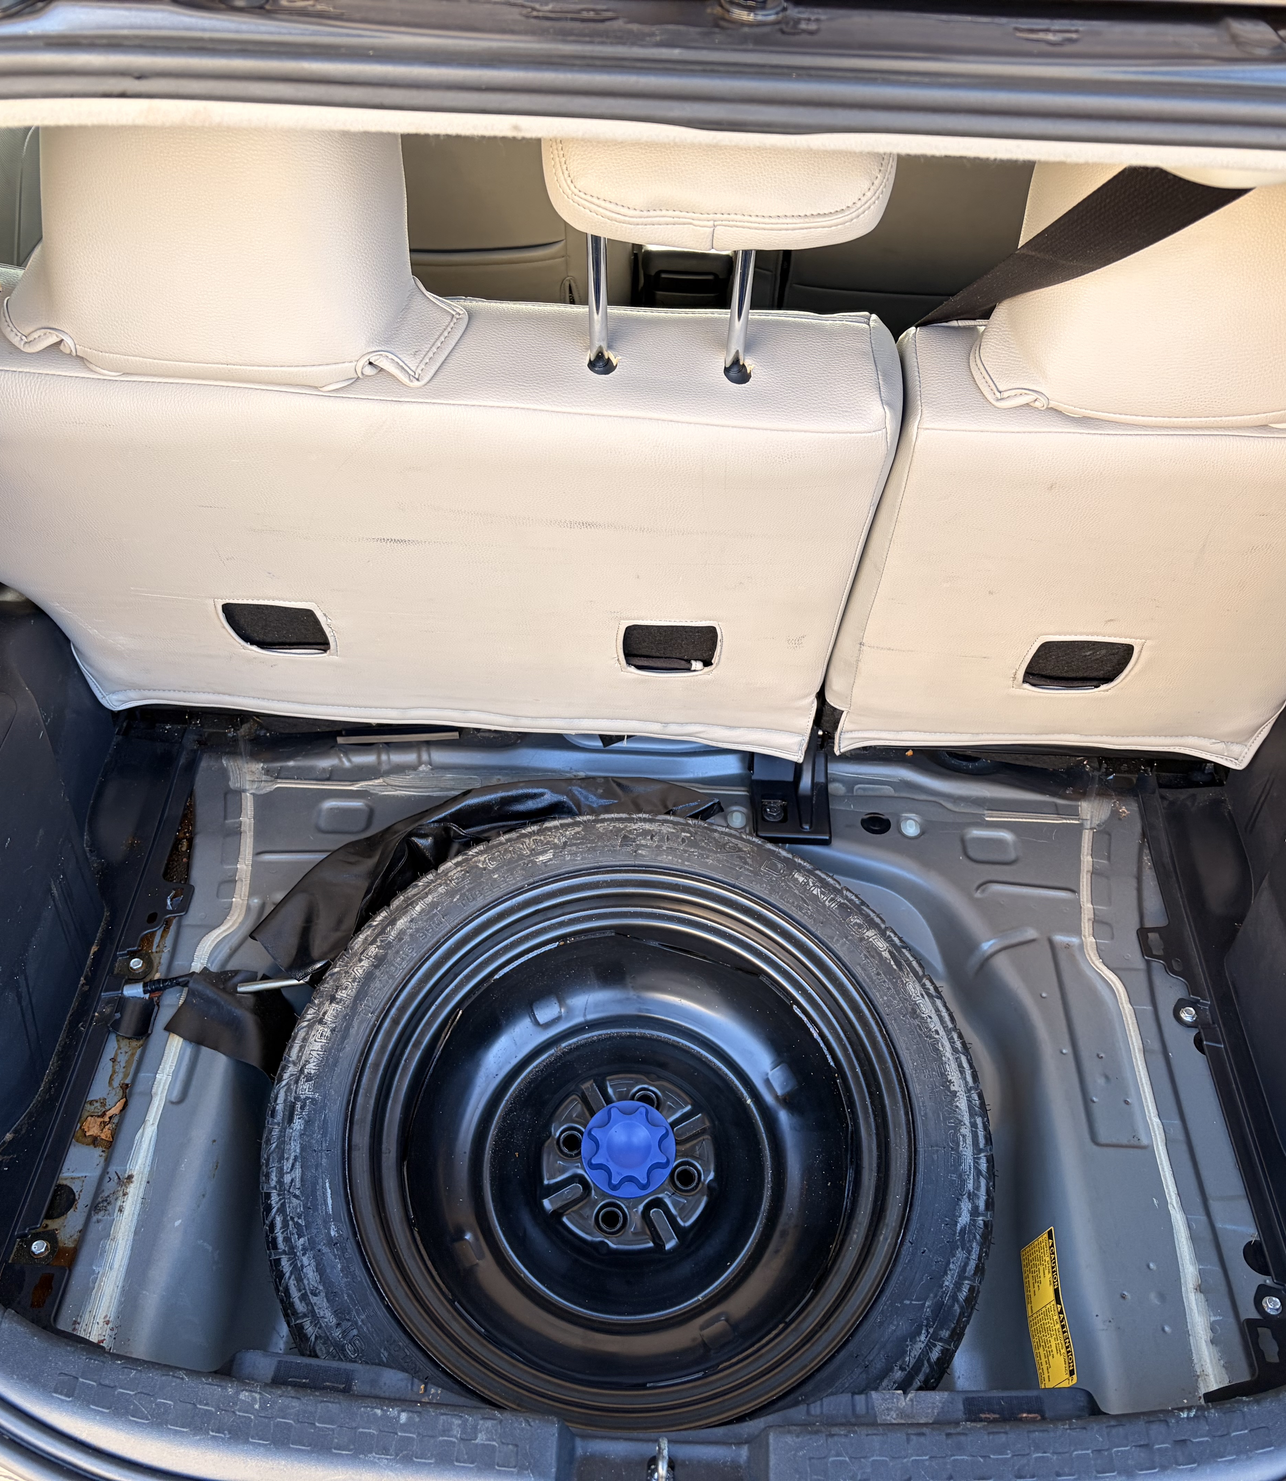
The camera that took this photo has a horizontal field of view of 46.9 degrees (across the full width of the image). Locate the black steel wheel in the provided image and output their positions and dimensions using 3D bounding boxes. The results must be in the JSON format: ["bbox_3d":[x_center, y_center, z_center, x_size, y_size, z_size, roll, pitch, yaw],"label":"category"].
[{"bbox_3d":[-0.009,0.327,1.196,0.580,0.130,0.580,0,60,0],"label":"black steel wheel"}]

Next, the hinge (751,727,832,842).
[{"bbox_3d":[0.142,0.040,1.417,0.075,0.095,0.090,3,46,0],"label":"hinge"}]

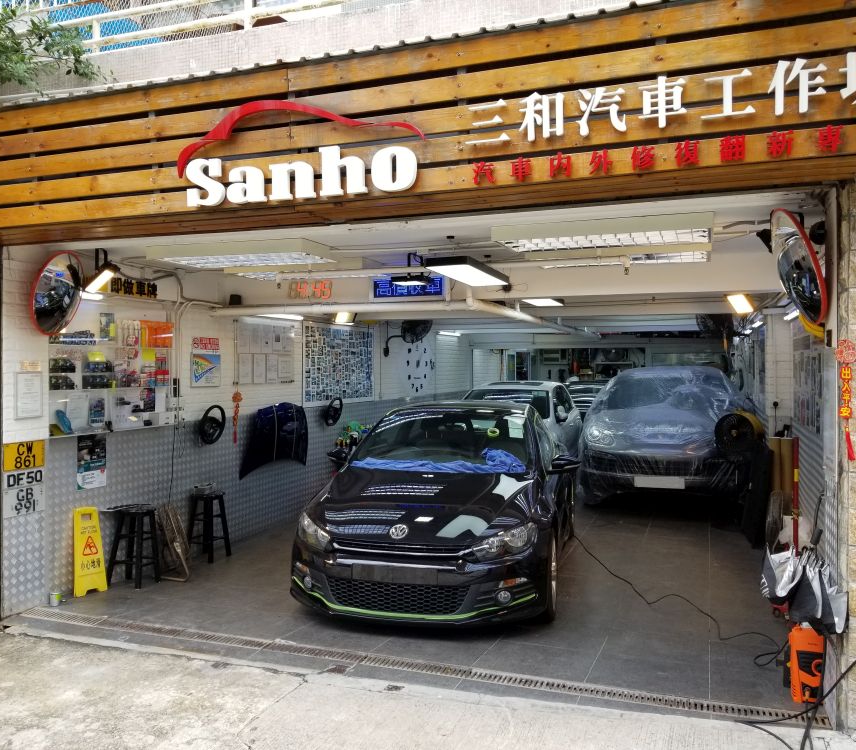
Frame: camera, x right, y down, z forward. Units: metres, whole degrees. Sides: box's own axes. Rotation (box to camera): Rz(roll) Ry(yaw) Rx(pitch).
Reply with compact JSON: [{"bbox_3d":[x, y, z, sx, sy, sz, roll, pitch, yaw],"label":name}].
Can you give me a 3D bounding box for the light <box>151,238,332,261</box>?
[{"bbox_3d":[-1.382,-0.879,5.513,1.240,0.095,0.440,0,0,21],"label":"light"}]

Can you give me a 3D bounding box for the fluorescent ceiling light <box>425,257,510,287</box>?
[{"bbox_3d":[0.321,-0.739,5.450,0.297,0.056,1.205,0,1,19],"label":"fluorescent ceiling light"}]

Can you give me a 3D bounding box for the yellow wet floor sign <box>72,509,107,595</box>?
[{"bbox_3d":[-2.543,1.315,5.637,0.060,0.640,0.265,-5,-3,38],"label":"yellow wet floor sign"}]

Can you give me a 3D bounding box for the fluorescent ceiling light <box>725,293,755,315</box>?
[{"bbox_3d":[2.884,-0.661,6.907,0.080,0.220,0.230,-44,18,-20],"label":"fluorescent ceiling light"}]

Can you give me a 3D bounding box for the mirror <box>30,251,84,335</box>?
[{"bbox_3d":[-2.501,-0.554,5.128,0.110,0.600,0.600,17,2,5],"label":"mirror"}]

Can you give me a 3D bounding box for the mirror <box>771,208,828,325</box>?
[{"bbox_3d":[1.780,-0.522,3.661,0.130,0.610,0.610,-21,-6,14],"label":"mirror"}]

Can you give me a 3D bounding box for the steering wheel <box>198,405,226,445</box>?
[{"bbox_3d":[-1.994,0.458,6.950,0.110,0.370,0.370,12,5,19],"label":"steering wheel"}]

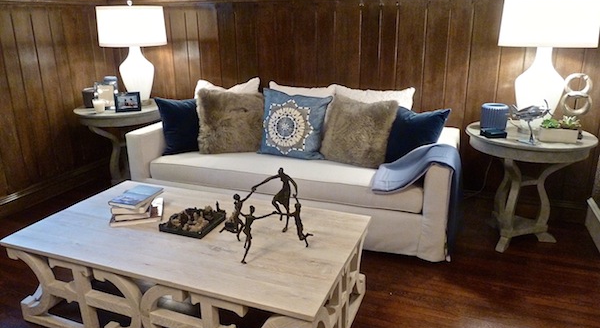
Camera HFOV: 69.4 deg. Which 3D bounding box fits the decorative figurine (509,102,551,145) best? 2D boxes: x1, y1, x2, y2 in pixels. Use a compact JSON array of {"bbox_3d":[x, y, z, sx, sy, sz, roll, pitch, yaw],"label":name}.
[{"bbox_3d":[1.325,-0.246,2.518,0.250,0.240,0.180,0,18,0],"label":"decorative figurine"}]

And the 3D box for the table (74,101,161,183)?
[{"bbox_3d":[-1.539,-0.150,3.868,0.755,0.715,0.755,6,19,20],"label":"table"}]

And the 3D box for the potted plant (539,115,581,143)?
[{"bbox_3d":[1.540,-0.210,2.562,0.215,0.140,0.110,6,19,18],"label":"potted plant"}]

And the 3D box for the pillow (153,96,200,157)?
[{"bbox_3d":[-0.898,-0.338,3.496,0.470,0.470,0.170,-7,-5,-20],"label":"pillow"}]

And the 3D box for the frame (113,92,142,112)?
[{"bbox_3d":[-1.409,-0.502,3.556,0.195,0.150,0.050,-5,6,-14],"label":"frame"}]

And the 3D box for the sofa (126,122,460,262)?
[{"bbox_3d":[-0.054,0.015,3.342,2.355,0.700,0.900,6,19,20],"label":"sofa"}]

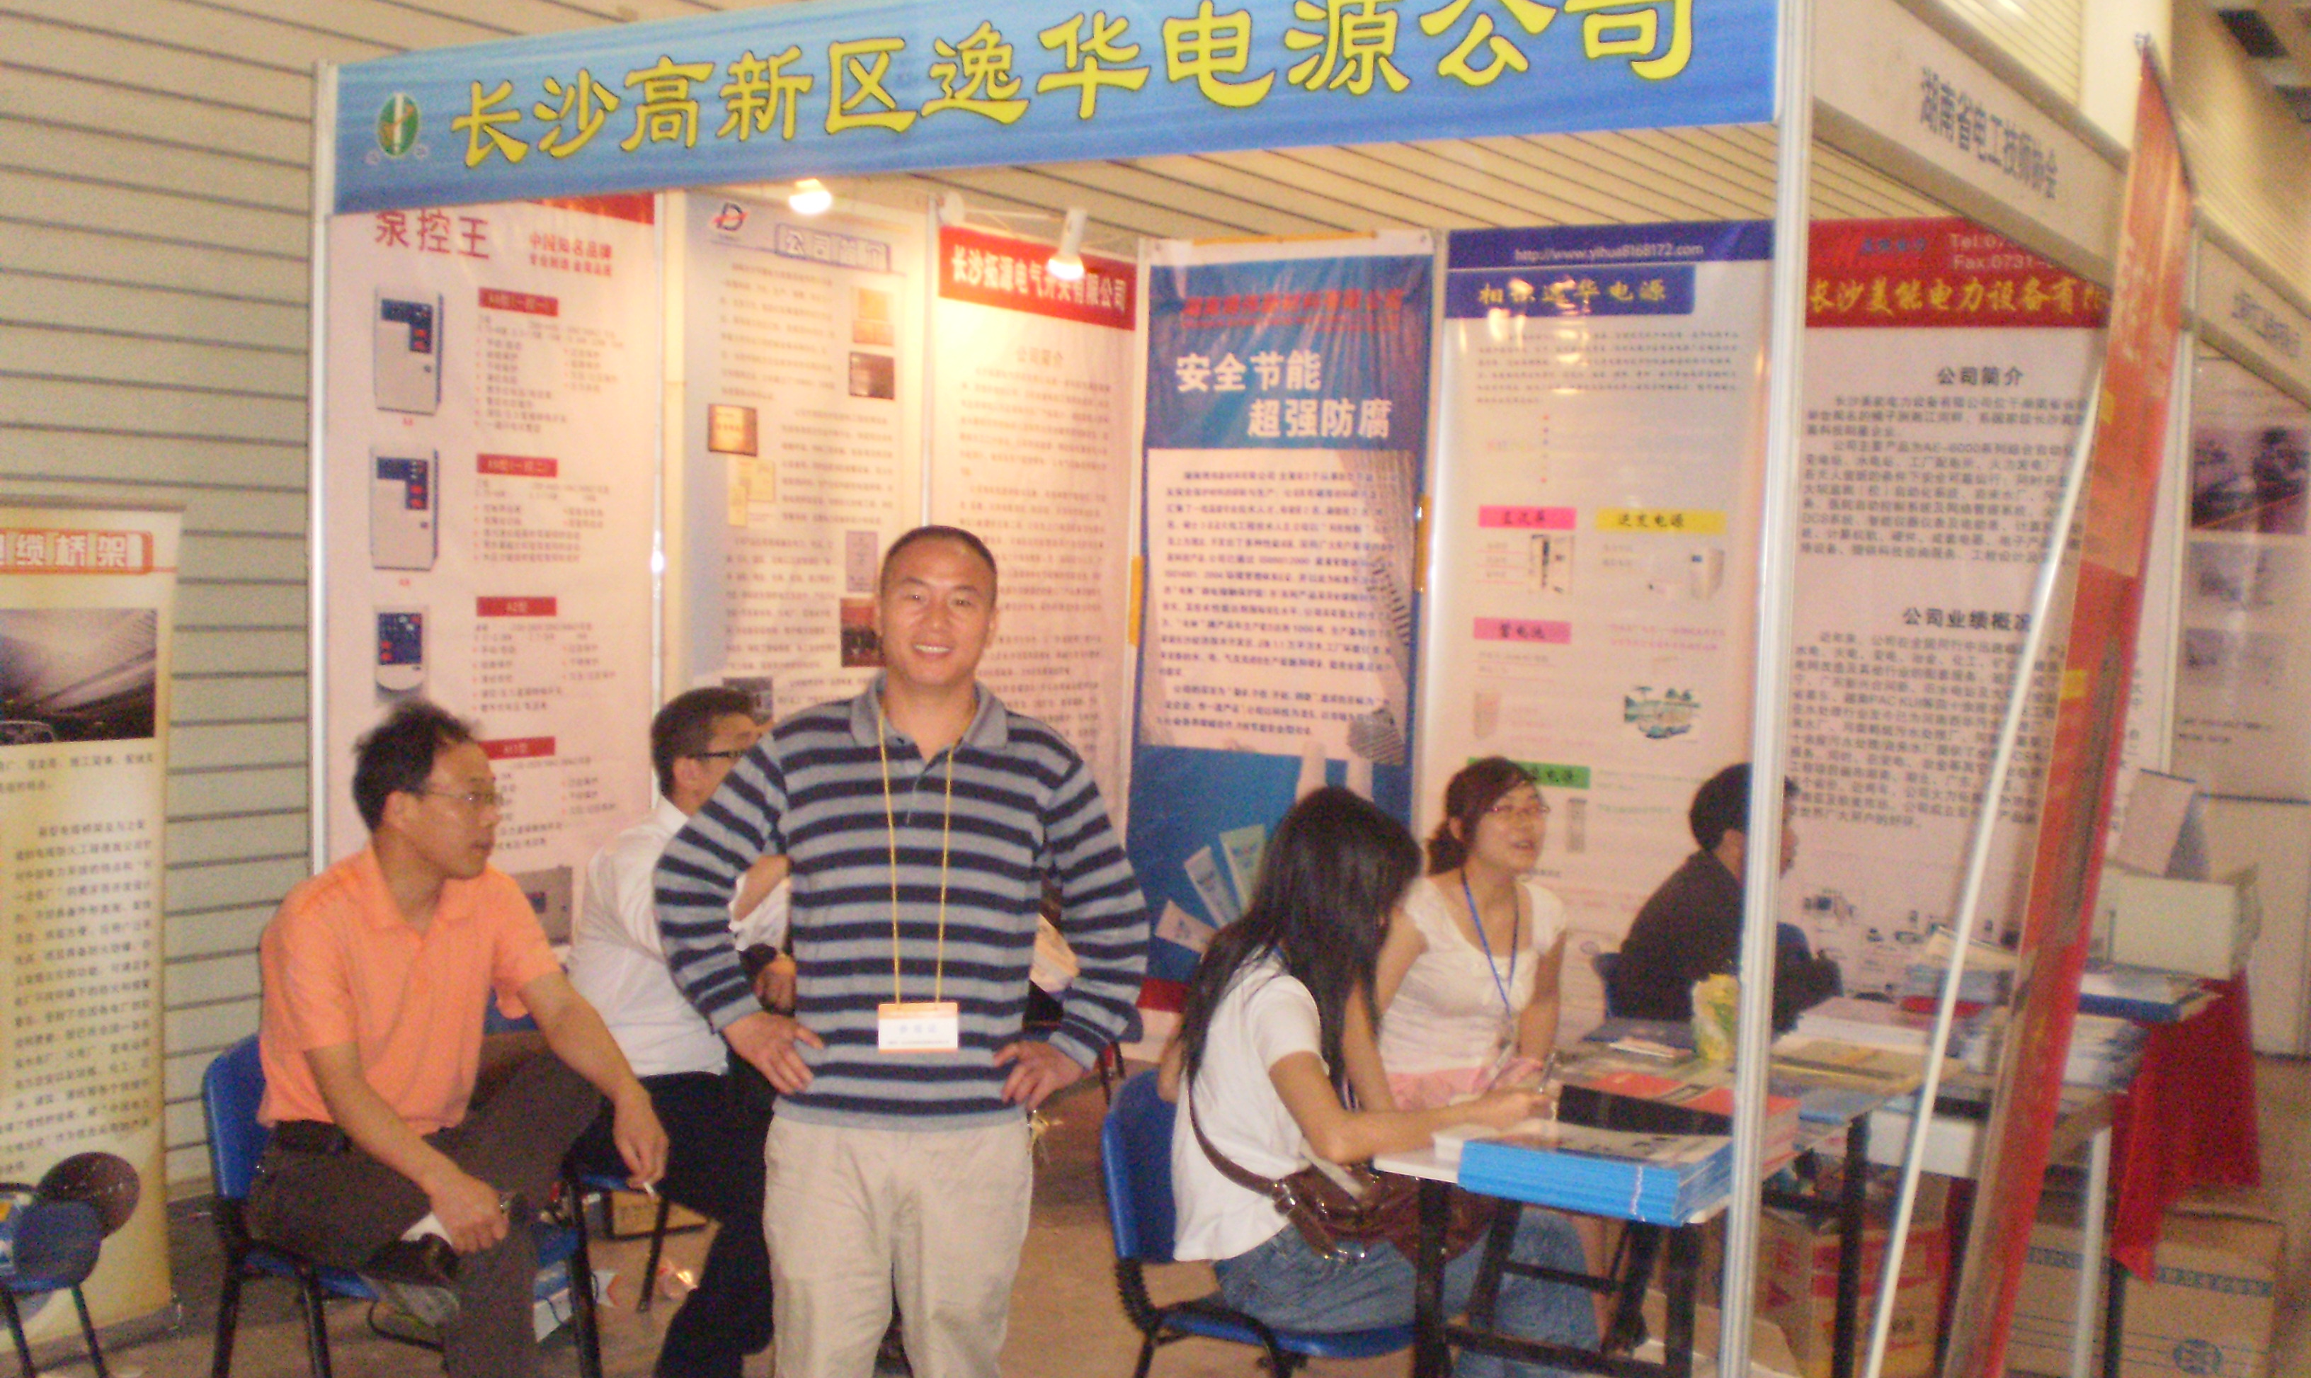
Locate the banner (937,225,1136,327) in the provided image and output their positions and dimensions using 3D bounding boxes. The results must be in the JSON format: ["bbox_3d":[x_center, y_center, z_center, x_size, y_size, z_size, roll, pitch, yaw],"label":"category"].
[{"bbox_3d":[-0.313,-1.173,6.910,0.020,0.195,0.980,4,4,32],"label":"banner"}]

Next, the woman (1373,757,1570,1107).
[{"bbox_3d":[0.685,0.741,4.670,0.460,1.200,0.720,-1,5,-39],"label":"woman"}]

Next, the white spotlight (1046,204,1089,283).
[{"bbox_3d":[-0.229,-1.163,6.280,0.090,0.190,0.090,15,9,31],"label":"white spotlight"}]

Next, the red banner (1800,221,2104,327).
[{"bbox_3d":[2.052,-1.048,5.995,0.950,0.275,0.020,4,4,32],"label":"red banner"}]

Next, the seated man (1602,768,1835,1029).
[{"bbox_3d":[1.267,0.751,4.951,0.700,1.180,0.500,3,4,14],"label":"seated man"}]

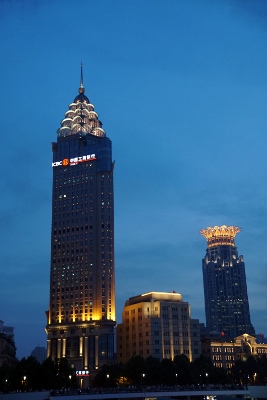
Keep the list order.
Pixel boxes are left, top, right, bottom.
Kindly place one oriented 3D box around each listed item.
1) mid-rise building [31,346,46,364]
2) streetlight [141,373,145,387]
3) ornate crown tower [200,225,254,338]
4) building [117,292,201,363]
[{"bbox_3d":[-169.173,298.947,886.286,26.000,73.000,24.000,2,-21,-10],"label":"mid-rise building"},{"bbox_3d":[2.571,51.472,140.870,0.800,5.300,0.700,5,-21,-18],"label":"streetlight"},{"bbox_3d":[118.531,129.927,630.721,47.000,198.000,47.000,2,-21,-9],"label":"ornate crown tower"},{"bbox_3d":[11.814,70.240,242.561,27.500,46.000,30.000,11,-24,-31],"label":"building"}]

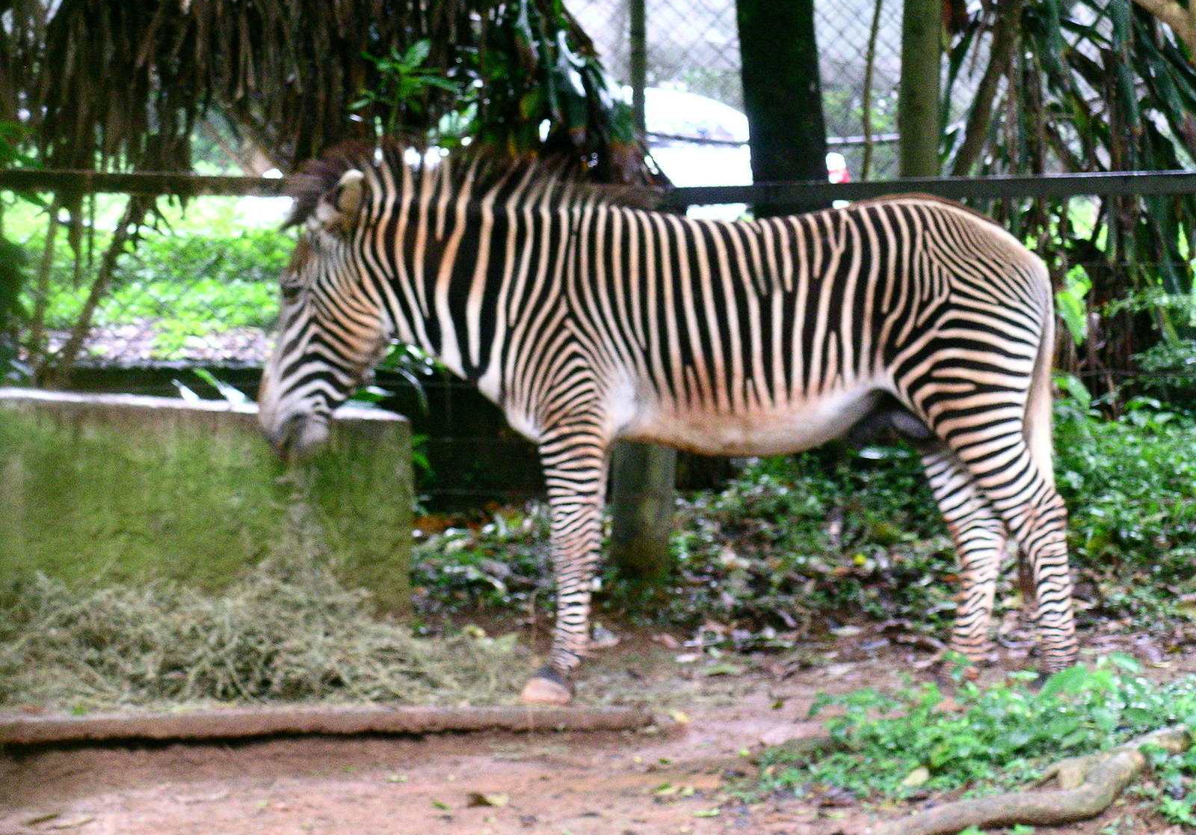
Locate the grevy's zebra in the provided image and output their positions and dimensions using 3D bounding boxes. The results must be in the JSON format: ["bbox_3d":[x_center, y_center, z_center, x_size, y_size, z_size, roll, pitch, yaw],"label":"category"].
[{"bbox_3d":[0.192,0.019,10.950,2.230,1.510,0.520,0,5,0],"label":"grevy's zebra"}]

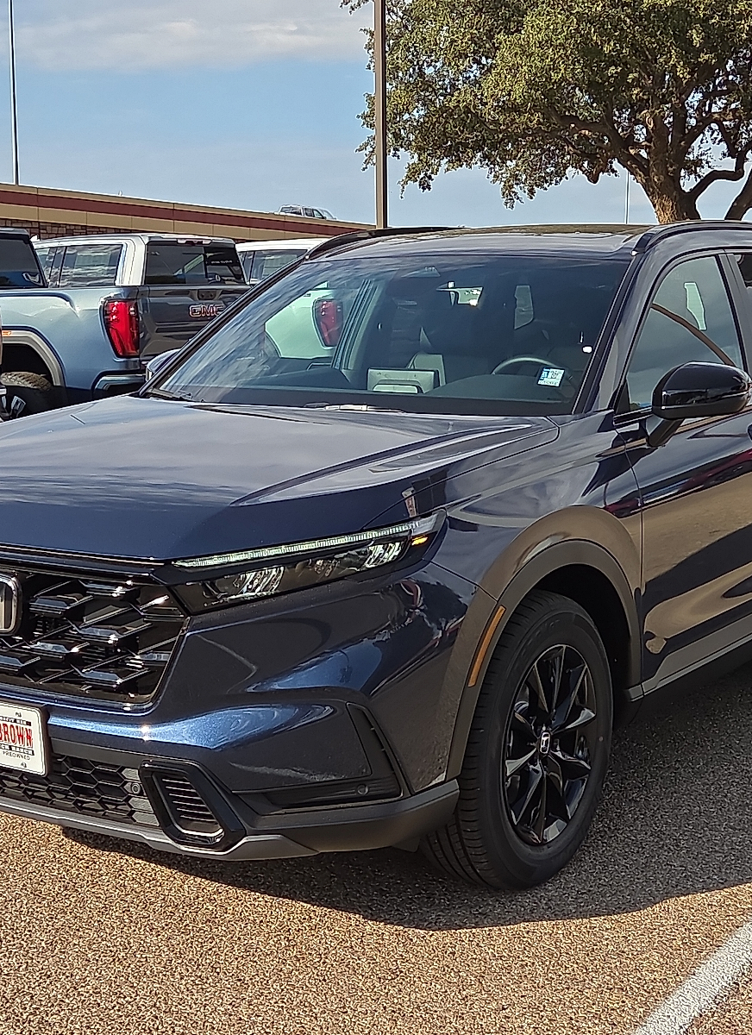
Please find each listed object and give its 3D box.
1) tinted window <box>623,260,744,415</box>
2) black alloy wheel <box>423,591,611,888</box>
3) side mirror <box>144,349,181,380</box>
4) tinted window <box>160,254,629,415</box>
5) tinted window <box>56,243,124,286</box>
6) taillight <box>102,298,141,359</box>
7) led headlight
[{"bbox_3d":[0.893,-0.554,4.801,0.040,0.492,1.026,-18,-3,35],"label":"tinted window"},{"bbox_3d":[0.357,0.554,4.038,0.240,0.741,0.741,6,10,33],"label":"black alloy wheel"},{"bbox_3d":[-0.712,-0.457,5.525,0.260,0.235,0.200,5,10,34],"label":"side mirror"},{"bbox_3d":[0.053,-0.579,4.873,1.470,0.100,0.845,6,44,34],"label":"tinted window"},{"bbox_3d":[-2.813,-2.471,15.695,0.790,0.460,0.060,5,-5,35],"label":"tinted window"},{"bbox_3d":[-1.817,-1.342,11.326,0.200,0.410,0.200,6,10,34],"label":"taillight"},{"bbox_3d":[-0.147,0.096,3.492,0.390,0.180,0.500,5,10,34],"label":"led headlight"}]

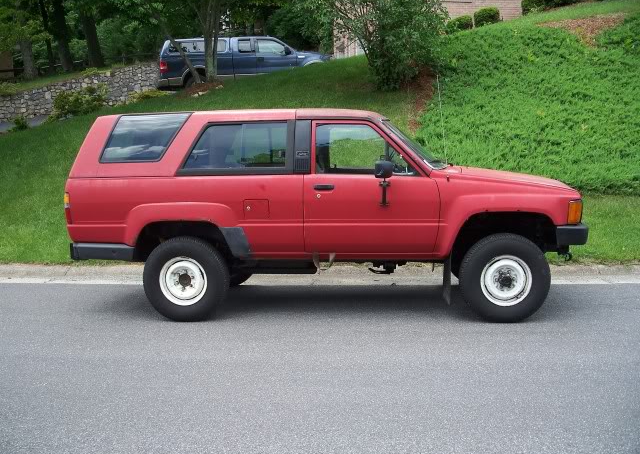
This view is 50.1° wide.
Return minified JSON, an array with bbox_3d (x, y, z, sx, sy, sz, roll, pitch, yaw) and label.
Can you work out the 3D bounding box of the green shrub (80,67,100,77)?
[{"bbox_3d":[-7.380,-4.969,22.000,0.643,0.322,0.550,-1,7,0],"label":"green shrub"}]

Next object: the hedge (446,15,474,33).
[{"bbox_3d":[4.231,-6.083,20.600,0.843,0.572,0.800,-1,7,0],"label":"hedge"}]

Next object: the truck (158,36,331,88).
[{"bbox_3d":[-2.150,-5.150,22.450,5.800,1.900,2.000,-3,7,-6],"label":"truck"}]

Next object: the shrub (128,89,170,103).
[{"bbox_3d":[-4.810,-3.682,19.300,1.185,0.395,0.850,-1,7,0],"label":"shrub"}]

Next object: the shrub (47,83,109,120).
[{"bbox_3d":[-6.319,-3.284,17.900,1.570,0.942,1.200,-1,7,0],"label":"shrub"}]

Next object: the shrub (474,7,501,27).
[{"bbox_3d":[5.044,-6.294,20.600,0.783,0.632,0.800,-1,7,0],"label":"shrub"}]

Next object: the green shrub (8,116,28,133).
[{"bbox_3d":[-7.492,-2.547,17.000,0.497,0.447,0.500,-1,7,0],"label":"green shrub"}]

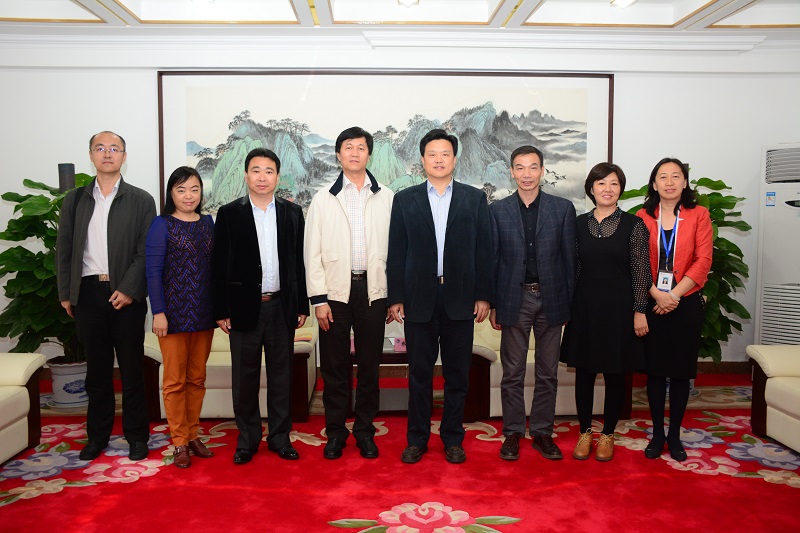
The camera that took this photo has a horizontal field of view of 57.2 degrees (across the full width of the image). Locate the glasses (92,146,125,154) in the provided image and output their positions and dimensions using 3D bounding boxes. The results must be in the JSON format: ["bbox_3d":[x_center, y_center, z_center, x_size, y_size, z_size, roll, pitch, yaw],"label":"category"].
[{"bbox_3d":[-1.535,-0.611,3.860,0.145,0.043,0.135,-1,4,-18],"label":"glasses"}]

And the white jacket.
[{"bbox_3d":[-0.244,-0.159,3.940,0.532,0.736,0.300,0,4,-5],"label":"white jacket"}]

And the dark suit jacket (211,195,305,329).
[{"bbox_3d":[-0.747,-0.021,3.900,0.527,0.729,0.290,-1,4,-12],"label":"dark suit jacket"}]

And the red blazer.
[{"bbox_3d":[1.461,-0.086,3.930,0.420,0.509,0.290,2,4,22],"label":"red blazer"}]

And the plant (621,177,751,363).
[{"bbox_3d":[2.010,0.120,5.170,0.950,1.530,0.880,1,4,10],"label":"plant"}]

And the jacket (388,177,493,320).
[{"bbox_3d":[0.208,-0.079,3.870,0.560,0.750,0.300,0,4,2],"label":"jacket"}]

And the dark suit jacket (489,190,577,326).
[{"bbox_3d":[0.703,-0.043,3.935,0.488,0.730,0.290,0,4,7],"label":"dark suit jacket"}]

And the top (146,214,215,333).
[{"bbox_3d":[-1.151,0.037,3.880,0.410,0.635,0.260,-1,4,-20],"label":"top"}]

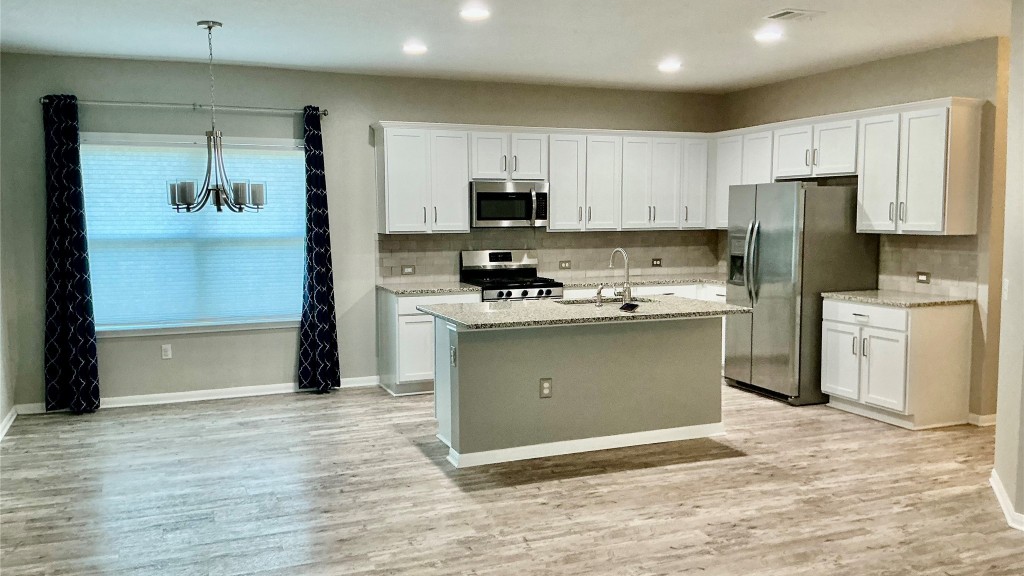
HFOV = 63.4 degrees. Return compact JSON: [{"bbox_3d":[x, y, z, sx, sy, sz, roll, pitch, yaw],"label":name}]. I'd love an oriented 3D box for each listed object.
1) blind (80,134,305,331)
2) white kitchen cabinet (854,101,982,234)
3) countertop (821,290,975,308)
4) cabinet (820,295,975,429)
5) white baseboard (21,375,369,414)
[{"bbox_3d":[-2.545,-0.455,6.787,1.740,1.545,0.060,-2,5,-22],"label":"blind"},{"bbox_3d":[3.014,-0.871,6.185,0.335,0.932,0.798,-2,5,-22],"label":"white kitchen cabinet"},{"bbox_3d":[2.875,0.091,6.221,0.635,0.035,0.866,-2,5,-22],"label":"countertop"},{"bbox_3d":[2.877,0.536,6.265,0.630,0.860,0.836,-2,5,-22],"label":"cabinet"},{"bbox_3d":[-2.549,0.903,7.054,2.915,0.080,0.016,-2,5,-22],"label":"white baseboard"}]

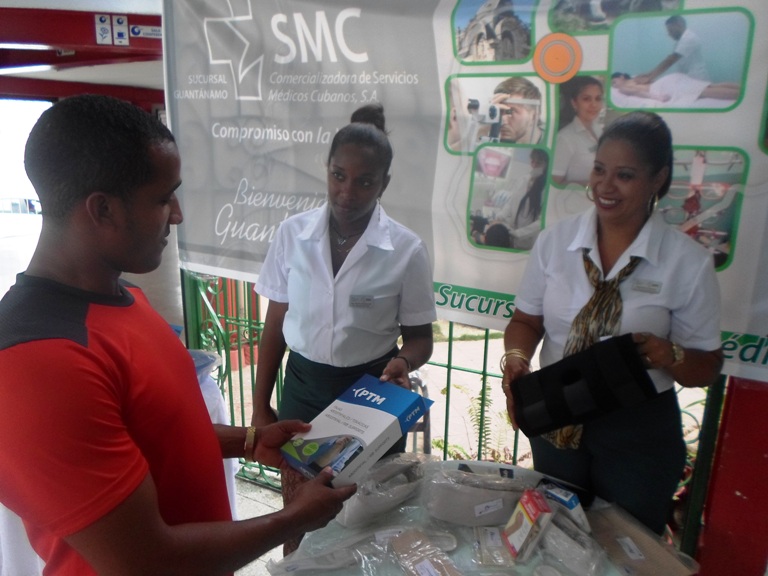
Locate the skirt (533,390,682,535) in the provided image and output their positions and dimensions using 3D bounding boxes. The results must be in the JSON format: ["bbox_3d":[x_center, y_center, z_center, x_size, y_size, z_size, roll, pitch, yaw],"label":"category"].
[{"bbox_3d":[0.603,0.496,1.508,0.390,0.500,0.300,10,16,31],"label":"skirt"}]

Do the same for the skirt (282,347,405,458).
[{"bbox_3d":[-0.109,0.359,1.534,0.365,0.400,0.270,4,14,14],"label":"skirt"}]

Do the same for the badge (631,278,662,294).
[{"bbox_3d":[0.601,-0.002,1.265,0.063,0.026,0.006,8,8,26],"label":"badge"}]

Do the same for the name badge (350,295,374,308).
[{"bbox_3d":[-0.055,0.034,1.385,0.063,0.028,0.006,2,8,5],"label":"name badge"}]

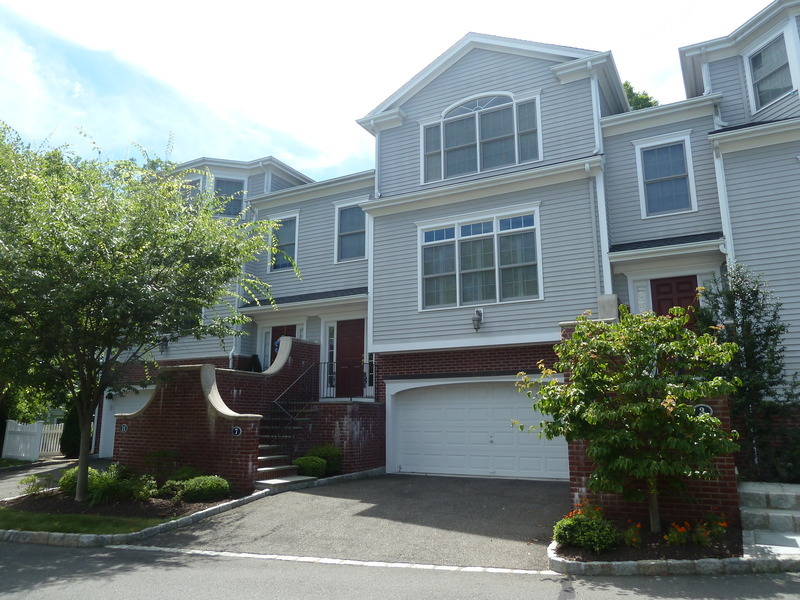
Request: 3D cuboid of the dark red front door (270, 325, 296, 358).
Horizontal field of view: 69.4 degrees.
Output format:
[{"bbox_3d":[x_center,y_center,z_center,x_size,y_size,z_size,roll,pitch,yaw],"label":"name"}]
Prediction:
[{"bbox_3d":[-3.246,1.746,16.177,0.900,2.050,0.080,-6,-14,26],"label":"dark red front door"}]

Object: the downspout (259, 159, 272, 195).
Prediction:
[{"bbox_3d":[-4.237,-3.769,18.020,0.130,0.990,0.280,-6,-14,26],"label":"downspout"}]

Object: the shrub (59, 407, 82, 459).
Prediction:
[{"bbox_3d":[-10.636,4.245,18.624,0.620,1.720,0.620,-6,-14,26],"label":"shrub"}]

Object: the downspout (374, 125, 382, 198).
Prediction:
[{"bbox_3d":[-0.627,-3.736,15.480,0.130,2.140,0.200,-6,-14,26],"label":"downspout"}]

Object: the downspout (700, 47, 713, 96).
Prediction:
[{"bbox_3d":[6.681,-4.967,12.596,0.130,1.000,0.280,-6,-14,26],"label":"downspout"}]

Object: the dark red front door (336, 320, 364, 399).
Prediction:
[{"bbox_3d":[-1.285,1.531,15.203,0.900,2.050,0.080,-6,-14,26],"label":"dark red front door"}]

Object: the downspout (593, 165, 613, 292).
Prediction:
[{"bbox_3d":[4.256,-1.333,12.075,0.160,2.950,0.130,-6,-14,26],"label":"downspout"}]

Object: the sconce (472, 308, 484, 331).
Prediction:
[{"bbox_3d":[1.752,0.470,12.898,0.180,0.510,0.290,-6,-14,26],"label":"sconce"}]

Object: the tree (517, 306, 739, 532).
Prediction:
[{"bbox_3d":[2.612,1.416,6.943,2.450,2.700,2.000,-6,-14,26],"label":"tree"}]

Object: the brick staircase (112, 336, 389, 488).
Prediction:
[{"bbox_3d":[-3.064,2.274,12.952,4.150,3.120,4.400,-6,-13,27],"label":"brick staircase"}]

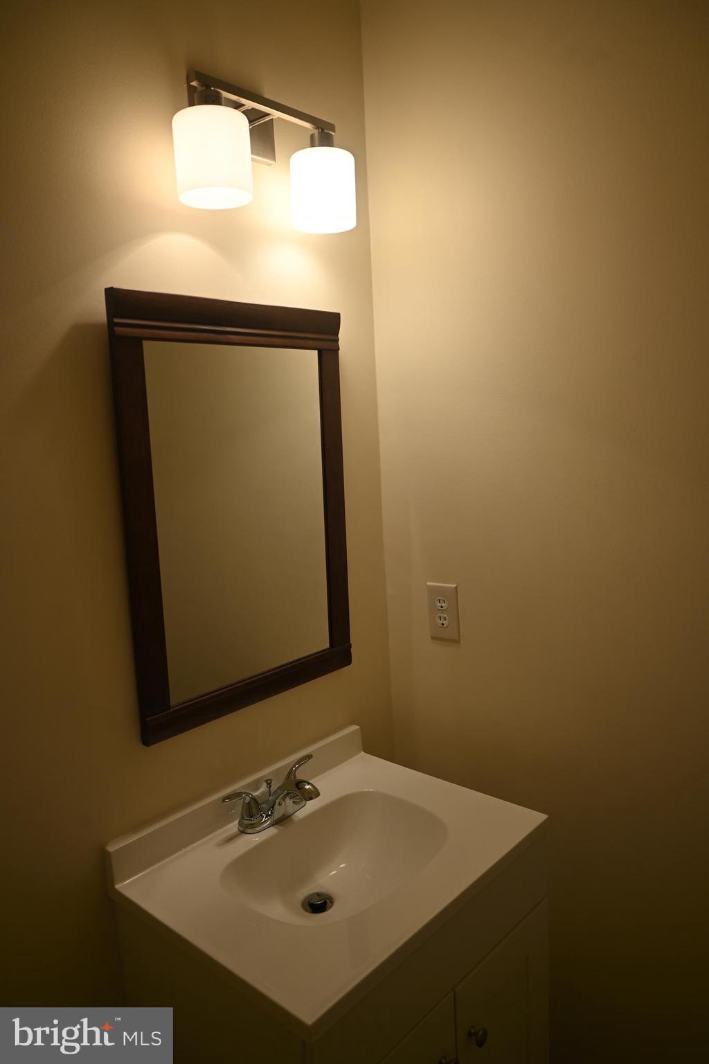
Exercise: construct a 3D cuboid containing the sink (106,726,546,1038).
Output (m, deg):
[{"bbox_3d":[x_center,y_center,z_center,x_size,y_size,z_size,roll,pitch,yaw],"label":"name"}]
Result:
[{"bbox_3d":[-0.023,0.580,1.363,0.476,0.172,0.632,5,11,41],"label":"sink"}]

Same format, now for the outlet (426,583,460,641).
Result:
[{"bbox_3d":[0.194,0.177,1.675,0.077,0.124,0.006,5,11,41],"label":"outlet"}]

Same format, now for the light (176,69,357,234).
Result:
[{"bbox_3d":[-0.154,-0.646,1.333,0.149,0.182,0.377,5,11,41],"label":"light"}]

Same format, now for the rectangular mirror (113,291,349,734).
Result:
[{"bbox_3d":[-0.196,-0.043,1.444,0.023,0.752,0.521,5,11,41],"label":"rectangular mirror"}]

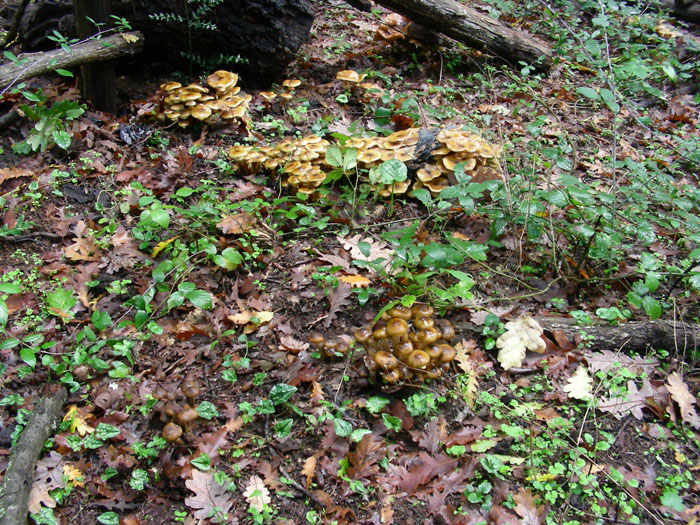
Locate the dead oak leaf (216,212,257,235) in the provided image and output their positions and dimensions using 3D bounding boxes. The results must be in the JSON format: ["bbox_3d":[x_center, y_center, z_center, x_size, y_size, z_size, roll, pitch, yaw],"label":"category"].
[{"bbox_3d":[-0.276,-0.095,1.869,0.096,0.021,0.062,-16,44,-17],"label":"dead oak leaf"}]

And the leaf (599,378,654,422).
[{"bbox_3d":[0.486,0.239,1.367,0.096,0.022,0.088,-3,41,-5],"label":"leaf"}]

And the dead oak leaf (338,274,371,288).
[{"bbox_3d":[0.010,0.042,1.687,0.070,0.017,0.041,4,49,3],"label":"dead oak leaf"}]

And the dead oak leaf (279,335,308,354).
[{"bbox_3d":[-0.113,0.164,1.534,0.063,0.024,0.041,19,48,18],"label":"dead oak leaf"}]

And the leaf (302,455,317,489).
[{"bbox_3d":[-0.068,0.351,1.294,0.026,0.013,0.062,3,42,3],"label":"leaf"}]

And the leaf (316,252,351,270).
[{"bbox_3d":[-0.038,-0.003,1.760,0.094,0.019,0.043,26,48,26],"label":"leaf"}]

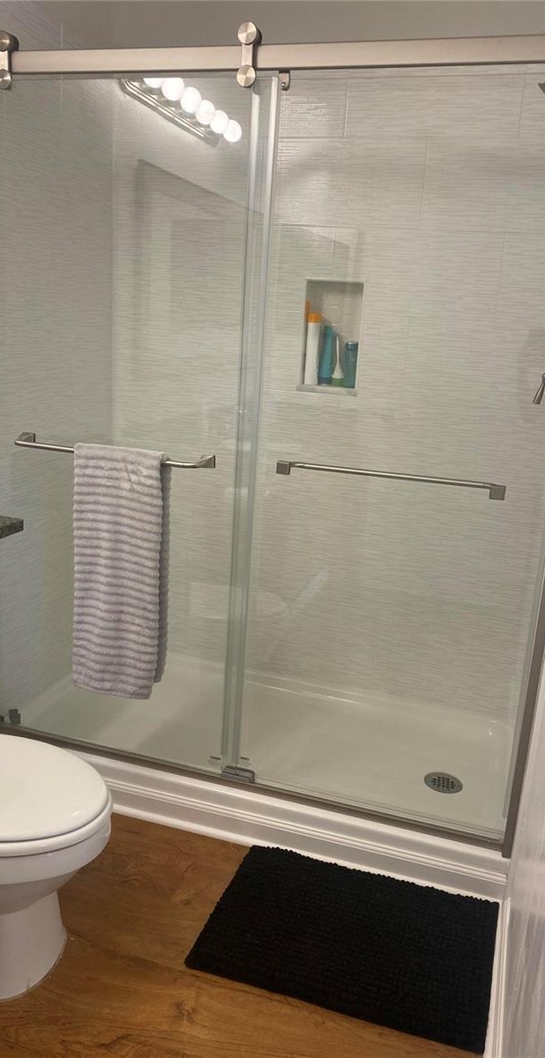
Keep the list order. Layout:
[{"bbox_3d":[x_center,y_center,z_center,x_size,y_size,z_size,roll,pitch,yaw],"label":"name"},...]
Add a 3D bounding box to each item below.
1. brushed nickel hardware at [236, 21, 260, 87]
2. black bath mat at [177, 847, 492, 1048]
[{"bbox_3d":[-0.050,-1.044,1.760,0.044,0.128,0.040,8,15,16],"label":"brushed nickel hardware"},{"bbox_3d":[0.181,0.925,1.819,0.625,0.018,0.432,8,15,16],"label":"black bath mat"}]

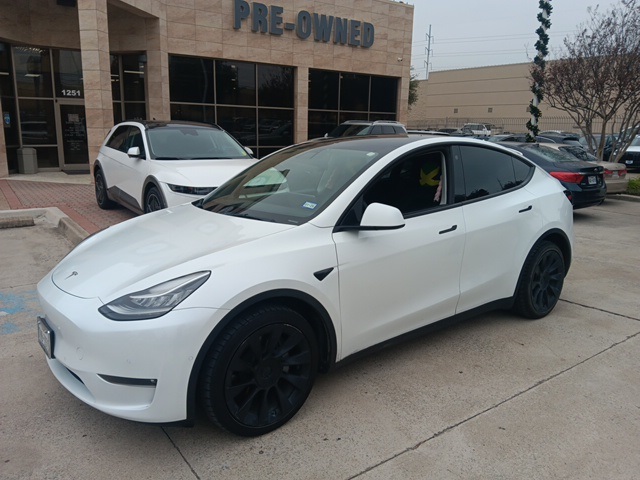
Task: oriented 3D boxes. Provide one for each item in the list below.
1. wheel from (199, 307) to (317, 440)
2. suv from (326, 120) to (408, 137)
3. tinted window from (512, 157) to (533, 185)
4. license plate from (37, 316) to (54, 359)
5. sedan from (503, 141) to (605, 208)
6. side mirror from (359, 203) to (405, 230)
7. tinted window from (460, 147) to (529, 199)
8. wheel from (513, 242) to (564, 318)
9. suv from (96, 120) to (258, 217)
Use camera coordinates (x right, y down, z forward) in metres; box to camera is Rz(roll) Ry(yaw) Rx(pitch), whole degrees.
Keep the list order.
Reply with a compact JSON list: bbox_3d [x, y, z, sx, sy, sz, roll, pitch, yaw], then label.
[{"bbox_3d":[-0.323,0.685,2.605,0.710,0.710,0.250,-9,15,-39],"label":"wheel"},{"bbox_3d":[1.470,-3.200,16.400,1.900,1.700,4.750,8,14,32],"label":"suv"},{"bbox_3d":[1.737,-0.598,4.077,0.340,0.250,0.050,-8,-11,-37],"label":"tinted window"},{"bbox_3d":[-1.535,0.539,2.680,0.030,0.160,0.310,-8,15,-37],"label":"license plate"},{"bbox_3d":[3.970,-1.530,11.460,1.830,1.460,4.800,-8,15,-37],"label":"sedan"},{"bbox_3d":[0.366,-0.146,2.807,0.160,0.160,0.230,-8,15,-37],"label":"side mirror"},{"bbox_3d":[1.356,-0.531,3.776,1.100,0.410,0.050,-8,-11,-37],"label":"tinted window"},{"bbox_3d":[1.959,0.358,4.348,0.710,0.710,0.250,-8,15,-37],"label":"wheel"},{"bbox_3d":[-2.370,-1.170,8.120,1.890,1.600,4.630,-8,15,-36],"label":"suv"}]

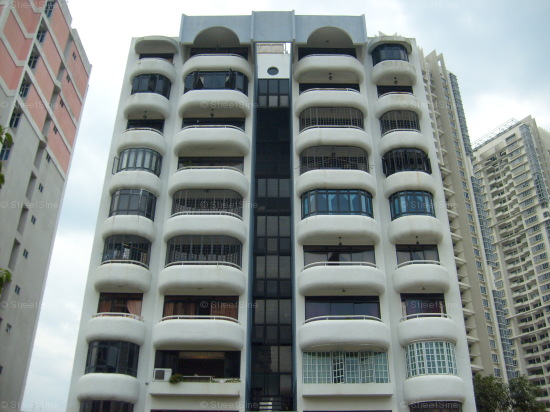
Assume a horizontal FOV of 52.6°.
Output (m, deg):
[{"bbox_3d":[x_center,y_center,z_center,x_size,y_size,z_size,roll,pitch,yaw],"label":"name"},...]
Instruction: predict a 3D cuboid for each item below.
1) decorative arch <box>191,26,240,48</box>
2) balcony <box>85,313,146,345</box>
[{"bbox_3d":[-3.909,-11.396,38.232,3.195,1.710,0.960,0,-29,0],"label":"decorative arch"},{"bbox_3d":[-8.479,6.507,29.569,2.980,1.410,1.035,0,-28,0],"label":"balcony"}]

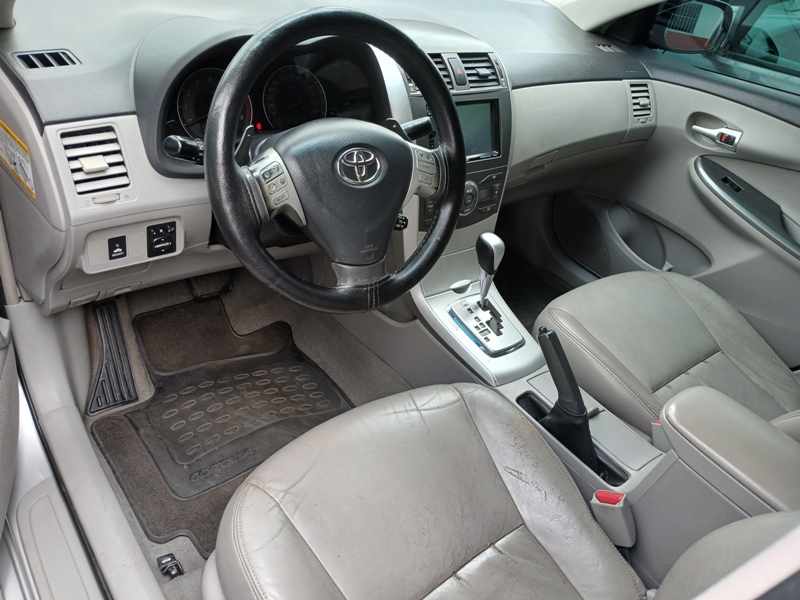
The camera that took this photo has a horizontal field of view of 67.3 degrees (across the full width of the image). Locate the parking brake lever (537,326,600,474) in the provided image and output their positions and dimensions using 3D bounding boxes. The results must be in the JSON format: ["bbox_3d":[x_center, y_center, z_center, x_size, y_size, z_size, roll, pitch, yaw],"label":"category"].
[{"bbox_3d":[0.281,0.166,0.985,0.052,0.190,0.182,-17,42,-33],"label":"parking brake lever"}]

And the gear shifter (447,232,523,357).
[{"bbox_3d":[0.174,-0.017,1.138,0.106,0.185,0.150,-17,42,-33],"label":"gear shifter"}]

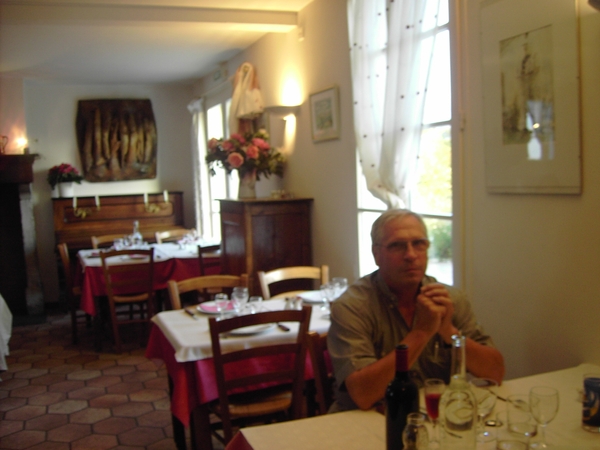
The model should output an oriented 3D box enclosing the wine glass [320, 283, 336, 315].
[{"bbox_3d":[0.137,0.361,2.999,0.068,0.130,0.068,-4,5,-20],"label":"wine glass"}]

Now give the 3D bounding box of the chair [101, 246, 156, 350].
[{"bbox_3d":[-1.473,0.627,5.255,0.430,0.890,0.470,-3,4,-22],"label":"chair"}]

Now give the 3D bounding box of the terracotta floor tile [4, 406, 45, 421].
[{"bbox_3d":[-1.698,1.176,3.760,0.240,0.020,0.285,-3,4,-22],"label":"terracotta floor tile"}]

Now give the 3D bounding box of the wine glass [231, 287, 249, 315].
[{"bbox_3d":[-0.312,0.382,3.072,0.078,0.130,0.078,-3,4,-22],"label":"wine glass"}]

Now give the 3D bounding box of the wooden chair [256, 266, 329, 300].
[{"bbox_3d":[0.075,0.711,3.446,0.450,0.880,0.470,-3,4,-27],"label":"wooden chair"}]

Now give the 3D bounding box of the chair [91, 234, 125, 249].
[{"bbox_3d":[-1.890,0.560,6.228,0.430,0.880,0.470,-4,5,-20],"label":"chair"}]

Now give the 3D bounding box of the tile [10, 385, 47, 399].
[{"bbox_3d":[-1.922,1.188,4.297,0.246,0.015,0.284,-3,5,-22],"label":"tile"}]

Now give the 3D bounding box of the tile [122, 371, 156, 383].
[{"bbox_3d":[-1.168,1.103,4.422,0.245,0.020,0.280,-4,5,-22],"label":"tile"}]

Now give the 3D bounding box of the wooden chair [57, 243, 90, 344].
[{"bbox_3d":[-1.964,0.610,5.633,0.470,0.880,0.440,-3,4,-22],"label":"wooden chair"}]

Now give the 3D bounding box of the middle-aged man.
[{"bbox_3d":[0.359,0.597,1.964,0.600,1.310,0.700,-3,4,-22],"label":"middle-aged man"}]

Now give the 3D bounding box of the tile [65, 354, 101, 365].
[{"bbox_3d":[-1.812,1.128,5.055,0.246,0.015,0.284,-3,5,-22],"label":"tile"}]

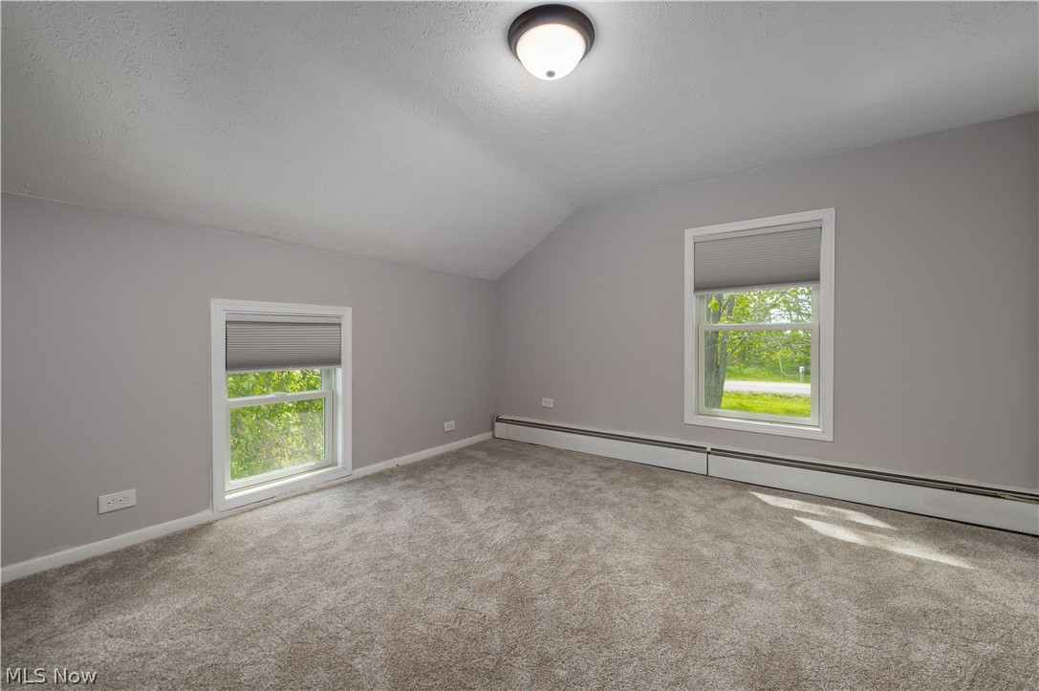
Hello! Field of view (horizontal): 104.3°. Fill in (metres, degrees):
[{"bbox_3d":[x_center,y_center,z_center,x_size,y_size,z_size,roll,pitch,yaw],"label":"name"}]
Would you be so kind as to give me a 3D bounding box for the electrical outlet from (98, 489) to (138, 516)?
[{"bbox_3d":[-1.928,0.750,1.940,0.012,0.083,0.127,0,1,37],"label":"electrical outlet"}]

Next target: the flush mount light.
[{"bbox_3d":[0.119,-1.109,1.558,0.333,0.134,0.333,0,1,0],"label":"flush mount light"}]

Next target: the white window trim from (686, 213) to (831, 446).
[{"bbox_3d":[1.629,-0.133,2.809,0.890,1.455,0.120,0,1,37],"label":"white window trim"}]

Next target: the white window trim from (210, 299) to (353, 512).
[{"bbox_3d":[-1.488,0.337,2.600,0.120,1.200,0.832,0,1,37],"label":"white window trim"}]

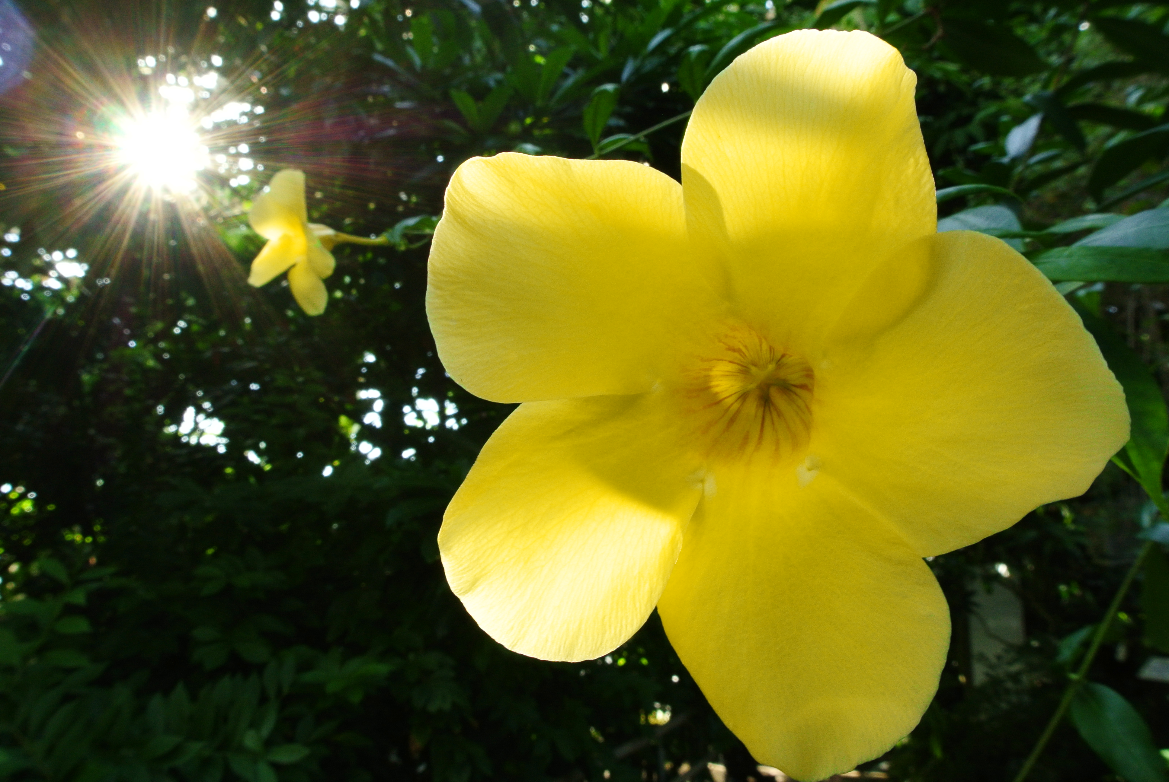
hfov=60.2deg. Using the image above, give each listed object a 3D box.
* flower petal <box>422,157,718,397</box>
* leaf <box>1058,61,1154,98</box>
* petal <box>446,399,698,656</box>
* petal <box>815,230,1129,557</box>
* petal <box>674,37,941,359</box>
[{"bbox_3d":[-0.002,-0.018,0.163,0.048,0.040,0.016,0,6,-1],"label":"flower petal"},{"bbox_3d":[0.439,-0.263,0.850,0.082,0.027,0.030,-12,0,30],"label":"leaf"},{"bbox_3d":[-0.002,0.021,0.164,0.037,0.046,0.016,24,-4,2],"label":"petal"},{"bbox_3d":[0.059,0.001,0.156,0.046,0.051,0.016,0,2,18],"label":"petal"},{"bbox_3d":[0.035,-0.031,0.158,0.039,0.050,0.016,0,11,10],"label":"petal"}]

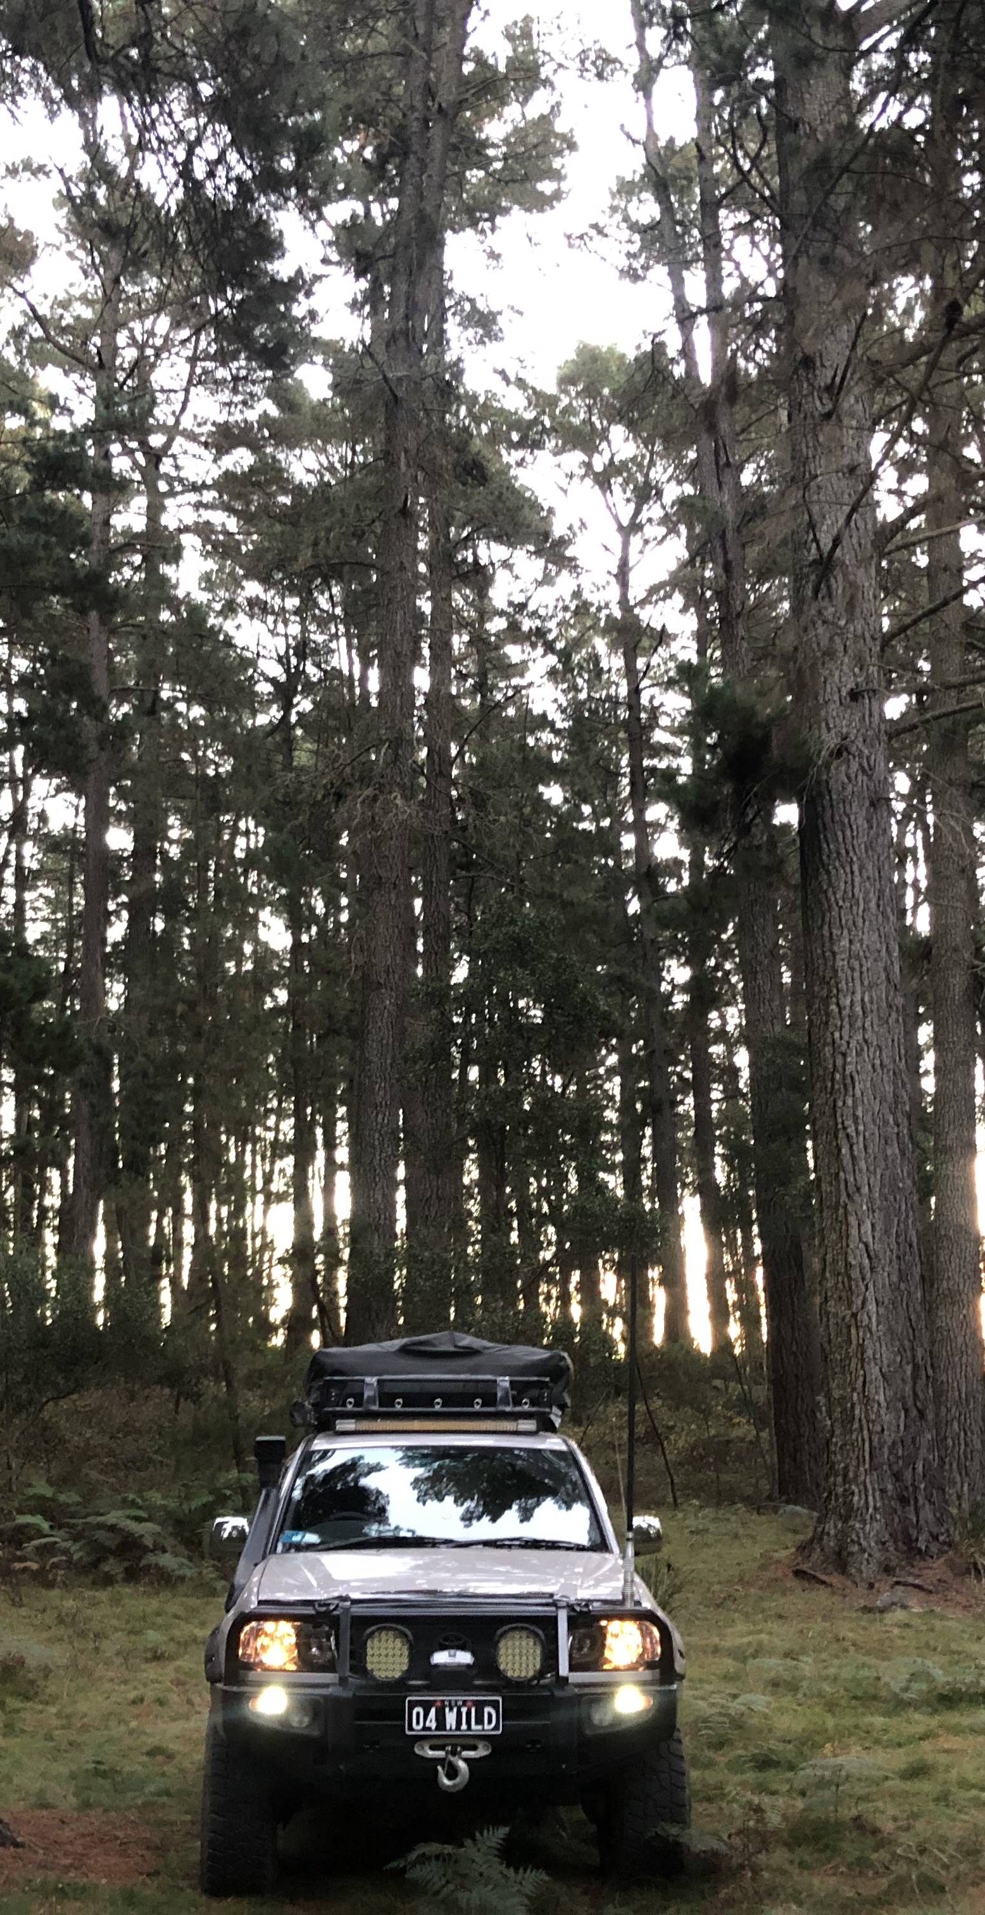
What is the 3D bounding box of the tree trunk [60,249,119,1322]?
[{"bbox_3d":[-7.205,-3.507,37.462,0.620,19.783,0.620,0,-8,0],"label":"tree trunk"}]

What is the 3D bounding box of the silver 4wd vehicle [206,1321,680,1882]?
[{"bbox_3d":[-0.260,2.990,10.200,2.080,2.280,5.050,1,-11,-3],"label":"silver 4wd vehicle"}]

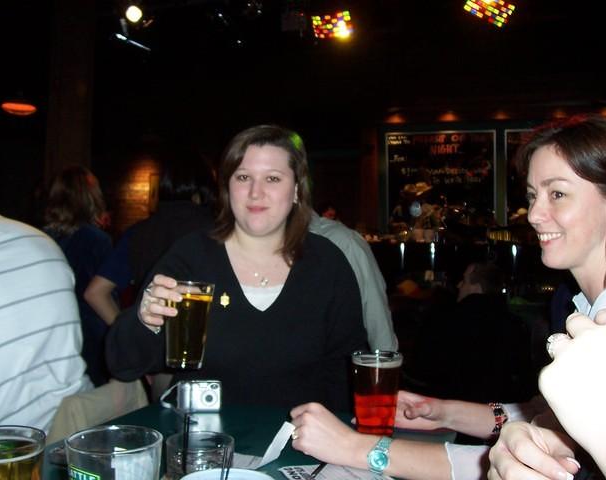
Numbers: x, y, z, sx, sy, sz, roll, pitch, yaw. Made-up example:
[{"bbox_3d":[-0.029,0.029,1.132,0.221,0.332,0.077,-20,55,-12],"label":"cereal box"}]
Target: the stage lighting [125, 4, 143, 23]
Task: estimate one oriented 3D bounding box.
[{"bbox_3d":[-1.381,-1.854,5.600,0.160,0.160,0.200,0,21,-14],"label":"stage lighting"}]

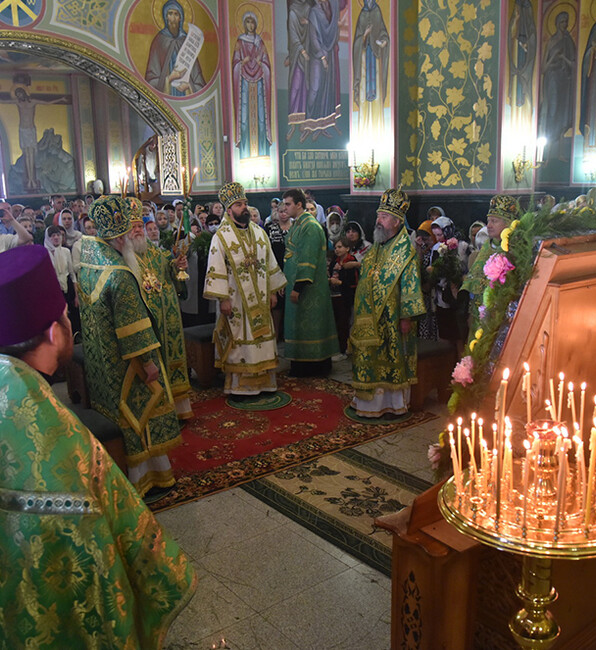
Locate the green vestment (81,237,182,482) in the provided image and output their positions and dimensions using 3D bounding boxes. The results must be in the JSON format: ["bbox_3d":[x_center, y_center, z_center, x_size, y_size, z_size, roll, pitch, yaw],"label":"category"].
[{"bbox_3d":[-0.968,0.236,4.036,0.540,1.460,0.650,-10,14,-36],"label":"green vestment"}]

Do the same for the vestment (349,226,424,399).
[{"bbox_3d":[0.722,-0.115,5.339,0.500,1.360,0.690,-10,14,-36],"label":"vestment"}]

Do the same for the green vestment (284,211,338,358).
[{"bbox_3d":[0.128,-0.380,6.638,0.500,1.509,0.560,-7,13,-25],"label":"green vestment"}]

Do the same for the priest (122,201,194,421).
[{"bbox_3d":[-1.167,-0.077,5.228,0.560,1.840,0.700,8,15,40],"label":"priest"}]

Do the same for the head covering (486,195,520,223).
[{"bbox_3d":[1.595,-0.902,5.050,0.260,0.220,0.260,-8,13,-28],"label":"head covering"}]

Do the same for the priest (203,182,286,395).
[{"bbox_3d":[-0.499,-0.316,6.046,0.770,1.955,0.470,-9,14,-34],"label":"priest"}]

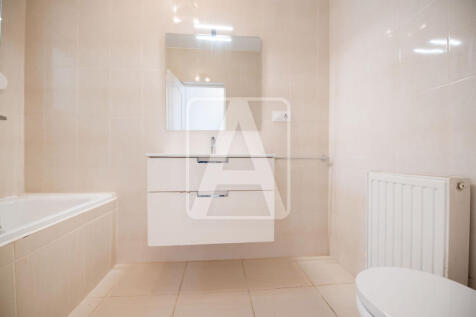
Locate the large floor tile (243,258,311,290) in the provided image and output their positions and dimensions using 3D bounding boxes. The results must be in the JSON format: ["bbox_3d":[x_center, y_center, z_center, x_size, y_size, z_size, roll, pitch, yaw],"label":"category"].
[{"bbox_3d":[0.286,0.870,1.521,0.459,0.012,0.382,0,0,-5],"label":"large floor tile"}]

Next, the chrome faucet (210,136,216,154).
[{"bbox_3d":[-0.196,-0.104,1.596,0.044,0.153,0.135,0,0,-5],"label":"chrome faucet"}]

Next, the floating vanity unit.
[{"bbox_3d":[-0.185,0.259,1.494,0.810,0.572,0.465,0,0,-5],"label":"floating vanity unit"}]

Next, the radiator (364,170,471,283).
[{"bbox_3d":[0.811,0.374,0.942,0.095,0.600,0.405,0,0,-5],"label":"radiator"}]

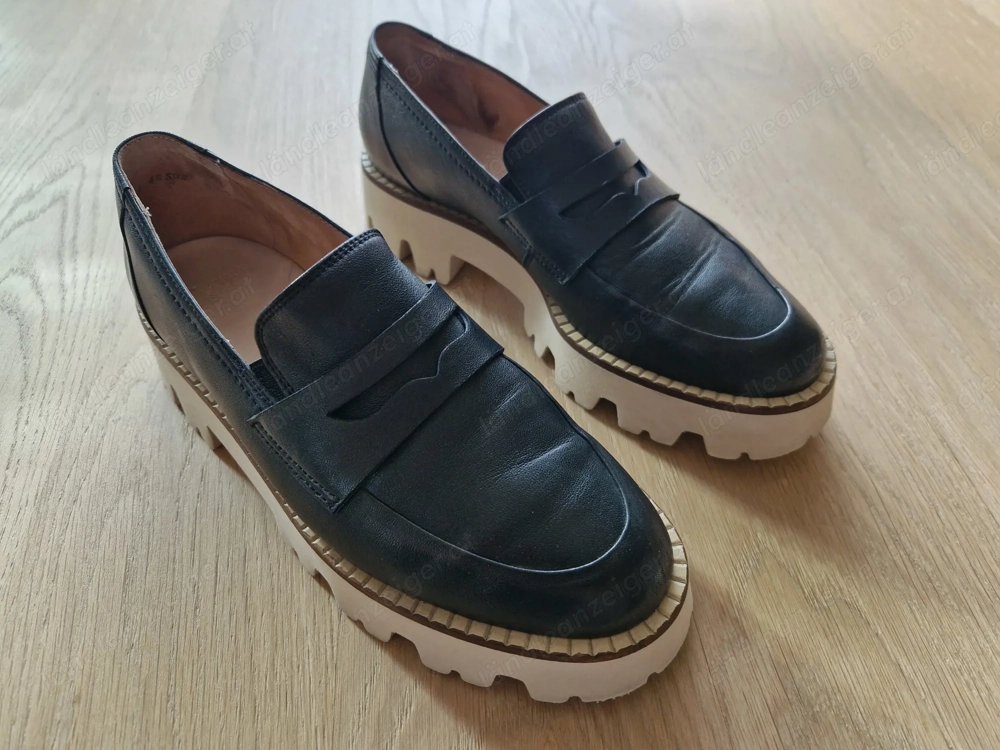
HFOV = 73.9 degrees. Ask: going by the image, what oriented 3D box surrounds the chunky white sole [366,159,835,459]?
[{"bbox_3d":[0.034,-0.061,0.343,0.285,0.048,0.111,33,58,26],"label":"chunky white sole"}]

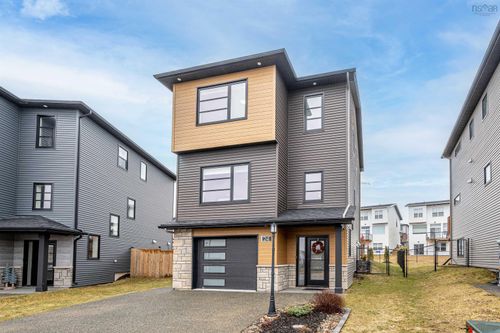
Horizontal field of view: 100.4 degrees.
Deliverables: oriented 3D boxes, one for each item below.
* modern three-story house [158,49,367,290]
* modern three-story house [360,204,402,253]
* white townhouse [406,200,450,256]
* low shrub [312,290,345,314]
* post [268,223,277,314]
[{"bbox_3d":[1.700,1.050,13.600,8.100,9.100,10.800,-3,-8,18],"label":"modern three-story house"},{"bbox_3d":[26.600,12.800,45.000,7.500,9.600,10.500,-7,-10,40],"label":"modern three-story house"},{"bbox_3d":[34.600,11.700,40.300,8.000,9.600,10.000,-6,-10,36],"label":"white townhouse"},{"bbox_3d":[2.100,3.630,5.600,0.750,0.520,0.700,-1,-8,8],"label":"low shrub"},{"bbox_3d":[0.560,2.530,5.200,0.180,2.300,0.180,-1,-8,8],"label":"post"}]

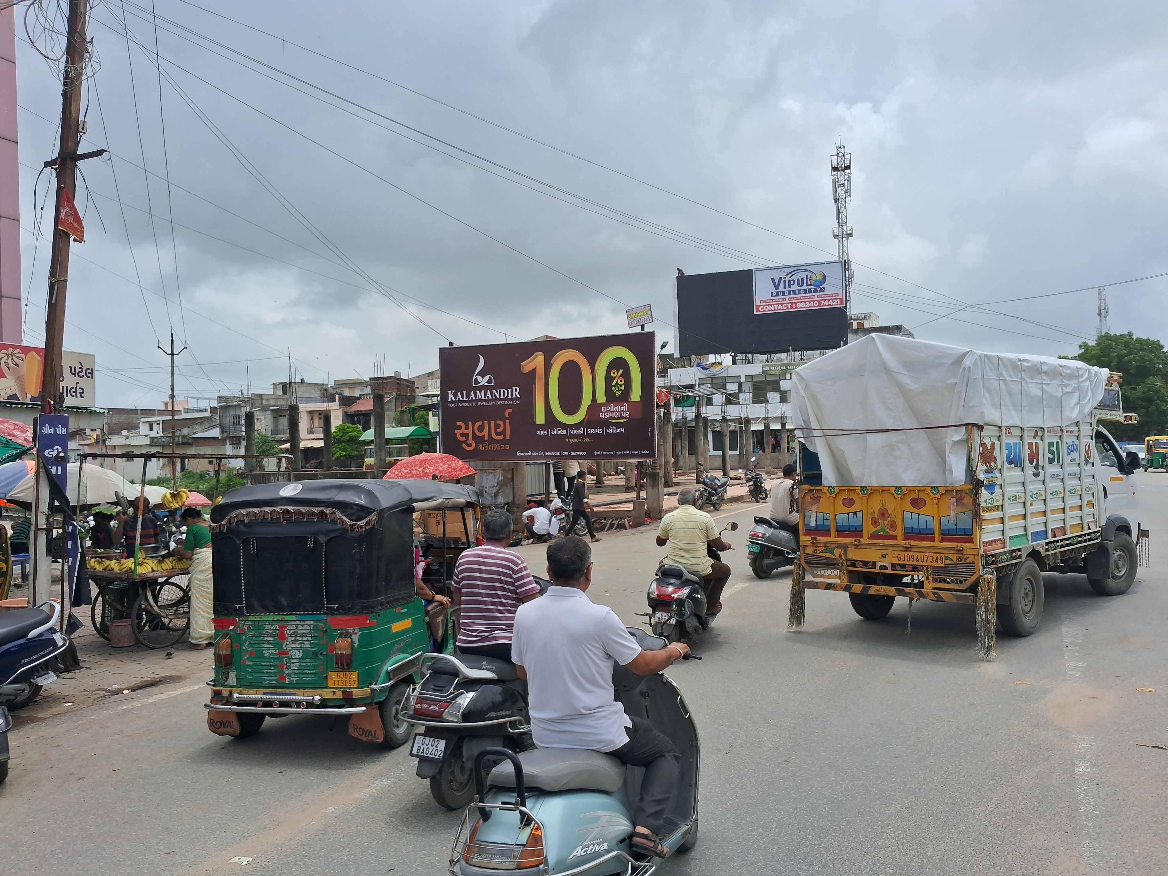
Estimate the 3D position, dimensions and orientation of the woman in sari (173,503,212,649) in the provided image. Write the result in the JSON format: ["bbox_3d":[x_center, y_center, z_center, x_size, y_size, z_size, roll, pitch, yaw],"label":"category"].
[{"bbox_3d":[-3.920,1.427,8.900,0.420,1.460,0.460,-2,-1,25],"label":"woman in sari"}]

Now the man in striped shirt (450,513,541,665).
[{"bbox_3d":[-0.420,1.041,5.130,0.560,1.280,0.750,-2,-1,25],"label":"man in striped shirt"}]

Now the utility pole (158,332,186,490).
[{"bbox_3d":[-16.166,-0.712,34.500,1.100,7.000,0.200,-2,-1,0],"label":"utility pole"}]

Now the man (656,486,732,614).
[{"bbox_3d":[1.047,1.063,8.350,0.600,1.200,0.700,-2,-1,26],"label":"man"}]

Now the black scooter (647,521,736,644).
[{"bbox_3d":[1.050,1.379,8.720,0.710,1.160,1.770,-2,-1,25],"label":"black scooter"}]

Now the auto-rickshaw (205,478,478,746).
[{"bbox_3d":[-1.592,1.136,6.553,1.280,1.700,2.650,-2,-1,11],"label":"auto-rickshaw"}]

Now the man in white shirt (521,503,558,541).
[{"bbox_3d":[-0.923,1.739,18.300,0.620,0.840,0.500,-2,-1,35],"label":"man in white shirt"}]

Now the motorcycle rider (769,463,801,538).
[{"bbox_3d":[2.933,0.972,12.450,0.550,1.270,0.750,-2,-1,40],"label":"motorcycle rider"}]

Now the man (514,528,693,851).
[{"bbox_3d":[0.050,1.008,3.570,0.580,1.260,0.750,-3,-1,39],"label":"man"}]

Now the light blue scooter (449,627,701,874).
[{"bbox_3d":[0.098,1.356,3.399,0.690,1.100,1.790,-2,-1,25],"label":"light blue scooter"}]

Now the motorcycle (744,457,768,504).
[{"bbox_3d":[5.450,1.378,27.900,0.770,1.200,2.000,-2,-1,26],"label":"motorcycle"}]

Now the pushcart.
[{"bbox_3d":[-4.390,1.747,9.460,0.970,0.830,1.650,-2,-1,28],"label":"pushcart"}]

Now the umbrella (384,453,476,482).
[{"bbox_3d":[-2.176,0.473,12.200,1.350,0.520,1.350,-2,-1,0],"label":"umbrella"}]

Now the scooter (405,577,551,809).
[{"bbox_3d":[-0.497,1.380,5.104,0.690,1.120,1.800,-2,-1,21],"label":"scooter"}]

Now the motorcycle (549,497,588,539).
[{"bbox_3d":[-0.330,1.805,20.300,0.750,1.120,1.980,-2,-1,24],"label":"motorcycle"}]

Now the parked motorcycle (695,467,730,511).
[{"bbox_3d":[3.750,1.546,25.400,0.750,1.150,2.000,-2,-1,35],"label":"parked motorcycle"}]

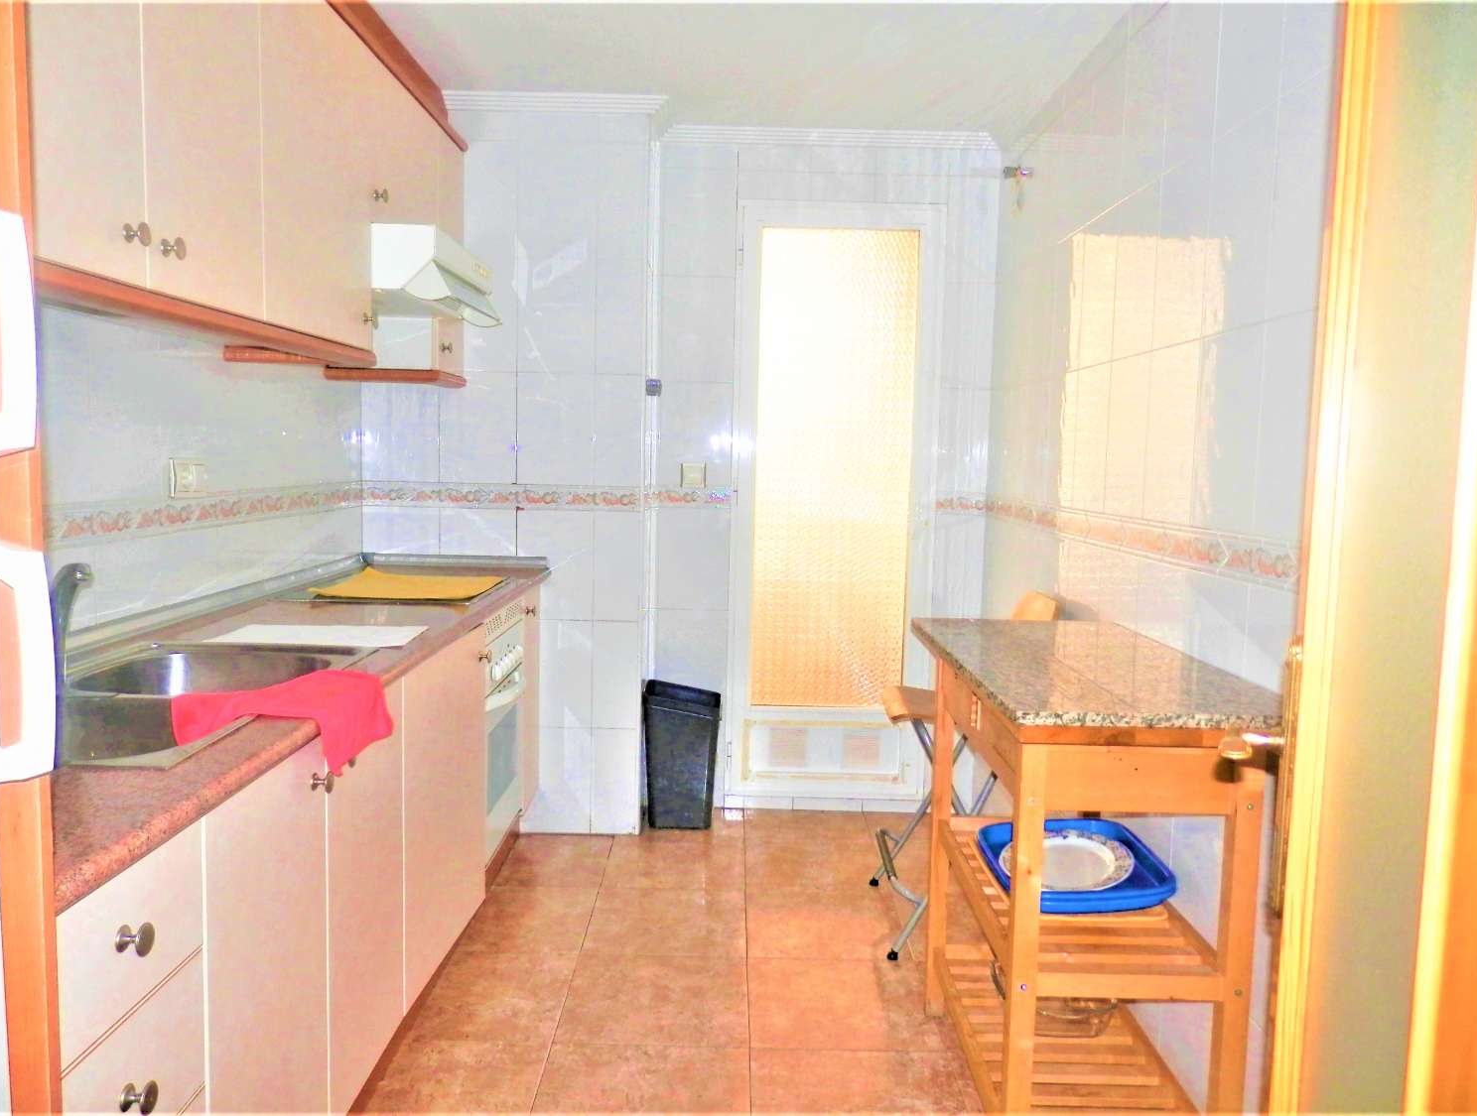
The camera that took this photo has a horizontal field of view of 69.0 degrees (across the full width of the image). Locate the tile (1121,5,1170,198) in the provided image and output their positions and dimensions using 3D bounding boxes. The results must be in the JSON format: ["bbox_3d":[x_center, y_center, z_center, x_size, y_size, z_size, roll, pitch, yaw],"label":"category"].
[{"bbox_3d":[0.887,-0.993,2.351,0.010,0.360,0.244,1,5,0],"label":"tile"}]

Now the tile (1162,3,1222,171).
[{"bbox_3d":[0.897,-0.970,2.120,0.012,0.361,0.250,1,5,0],"label":"tile"}]

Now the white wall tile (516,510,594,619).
[{"bbox_3d":[-0.585,0.027,3.445,0.247,0.351,0.010,1,5,0],"label":"white wall tile"}]

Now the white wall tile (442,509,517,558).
[{"bbox_3d":[-0.851,0.016,3.523,0.250,0.365,0.010,1,5,0],"label":"white wall tile"}]

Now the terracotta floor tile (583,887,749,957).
[{"bbox_3d":[-0.189,1.003,2.962,0.425,0.010,0.428,1,5,0],"label":"terracotta floor tile"}]

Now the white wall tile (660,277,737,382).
[{"bbox_3d":[-0.138,-0.782,3.693,0.250,0.357,0.012,1,5,0],"label":"white wall tile"}]

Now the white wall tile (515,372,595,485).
[{"bbox_3d":[-0.587,-0.413,3.463,0.249,0.359,0.010,1,6,0],"label":"white wall tile"}]

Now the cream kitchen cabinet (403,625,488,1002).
[{"bbox_3d":[-0.926,0.510,2.353,0.581,0.698,0.588,1,5,0],"label":"cream kitchen cabinet"}]

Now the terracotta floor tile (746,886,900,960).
[{"bbox_3d":[0.235,1.012,2.964,0.422,0.010,0.428,1,5,0],"label":"terracotta floor tile"}]

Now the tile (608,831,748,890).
[{"bbox_3d":[-0.191,0.939,3.311,0.421,0.010,0.419,1,5,0],"label":"tile"}]

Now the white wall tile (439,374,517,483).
[{"bbox_3d":[-0.836,-0.419,3.461,0.249,0.359,0.010,1,6,0],"label":"white wall tile"}]

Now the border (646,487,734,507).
[{"bbox_3d":[-0.163,-0.212,3.745,0.279,0.076,0.012,1,5,0],"label":"border"}]

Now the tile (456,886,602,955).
[{"bbox_3d":[-0.597,0.993,2.951,0.378,0.010,0.418,1,6,0],"label":"tile"}]

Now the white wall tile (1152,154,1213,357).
[{"bbox_3d":[0.900,-0.619,2.175,0.010,0.365,0.250,1,5,0],"label":"white wall tile"}]

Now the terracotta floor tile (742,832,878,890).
[{"bbox_3d":[0.235,0.972,3.373,0.430,0.010,0.418,1,6,0],"label":"terracotta floor tile"}]

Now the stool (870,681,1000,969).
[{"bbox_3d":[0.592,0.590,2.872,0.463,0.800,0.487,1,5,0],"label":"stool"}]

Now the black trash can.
[{"bbox_3d":[-0.189,0.678,3.703,0.246,0.460,0.212,1,5,0],"label":"black trash can"}]

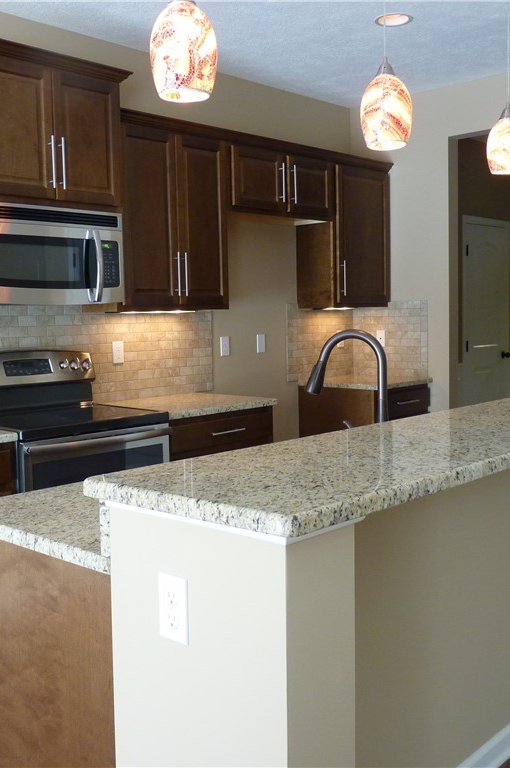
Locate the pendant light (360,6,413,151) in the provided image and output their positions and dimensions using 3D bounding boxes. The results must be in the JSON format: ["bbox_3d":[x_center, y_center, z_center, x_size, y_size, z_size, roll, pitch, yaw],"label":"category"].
[{"bbox_3d":[0.347,-0.804,2.109,0.140,0.369,0.140,-1,5,0],"label":"pendant light"}]

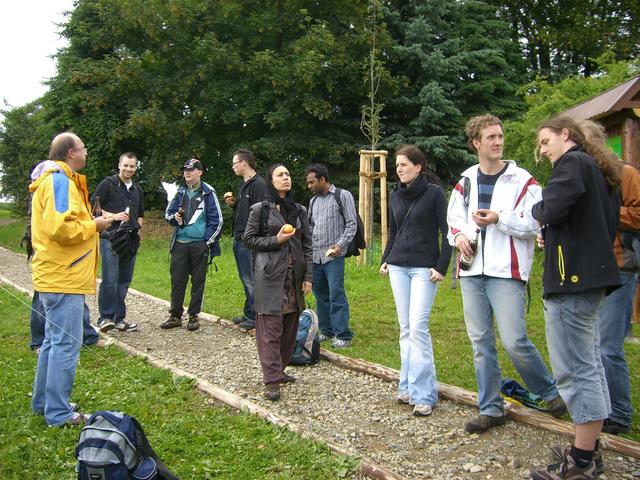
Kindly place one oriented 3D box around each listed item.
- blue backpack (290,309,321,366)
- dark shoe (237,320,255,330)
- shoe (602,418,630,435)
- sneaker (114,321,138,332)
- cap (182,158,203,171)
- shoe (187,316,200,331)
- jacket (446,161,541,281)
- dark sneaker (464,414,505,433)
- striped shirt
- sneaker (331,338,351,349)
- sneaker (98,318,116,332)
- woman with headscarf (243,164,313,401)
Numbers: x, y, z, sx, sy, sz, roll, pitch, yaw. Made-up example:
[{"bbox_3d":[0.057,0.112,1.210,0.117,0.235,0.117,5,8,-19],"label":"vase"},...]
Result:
[{"bbox_3d":[-0.160,0.798,5.780,0.300,0.460,0.220,3,5,37],"label":"blue backpack"},{"bbox_3d":[-0.684,0.856,7.120,0.290,0.110,0.105,-3,5,-32],"label":"dark shoe"},{"bbox_3d":[1.720,1.077,4.203,0.300,0.120,0.110,-1,4,-17],"label":"shoe"},{"bbox_3d":[-1.988,0.881,7.200,0.280,0.115,0.105,4,6,44],"label":"sneaker"},{"bbox_3d":[-1.316,-0.774,7.250,0.175,0.130,0.250,2,5,30],"label":"cap"},{"bbox_3d":[-1.325,0.861,7.375,0.110,0.120,0.290,-1,4,-9],"label":"shoe"},{"bbox_3d":[1.048,-0.111,4.220,0.560,0.730,0.360,2,4,21],"label":"jacket"},{"bbox_3d":[0.995,1.077,4.233,0.300,0.115,0.115,-3,5,-38],"label":"dark sneaker"},{"bbox_3d":[0.130,-0.169,6.604,0.470,0.740,0.350,3,5,37],"label":"striped shirt"},{"bbox_3d":[0.194,0.958,6.500,0.105,0.110,0.280,3,5,37],"label":"sneaker"},{"bbox_3d":[-2.195,0.863,7.275,0.115,0.130,0.270,0,4,-6],"label":"sneaker"},{"bbox_3d":[-0.305,0.272,4.990,0.500,1.620,0.460,-1,4,-16],"label":"woman with headscarf"}]

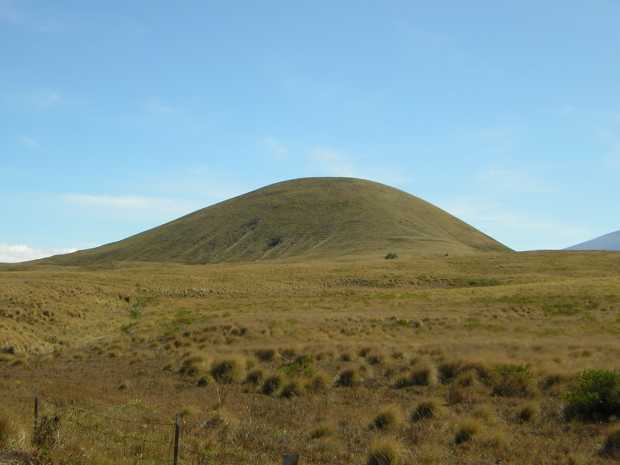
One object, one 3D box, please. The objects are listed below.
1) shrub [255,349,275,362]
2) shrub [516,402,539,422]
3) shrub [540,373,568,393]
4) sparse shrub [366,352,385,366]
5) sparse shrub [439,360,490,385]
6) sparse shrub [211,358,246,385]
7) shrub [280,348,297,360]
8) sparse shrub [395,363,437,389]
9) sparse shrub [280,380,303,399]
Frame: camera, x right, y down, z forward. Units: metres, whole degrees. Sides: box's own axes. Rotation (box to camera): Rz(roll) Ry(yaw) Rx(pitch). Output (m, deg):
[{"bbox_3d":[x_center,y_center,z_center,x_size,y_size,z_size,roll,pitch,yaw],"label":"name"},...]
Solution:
[{"bbox_3d":[-2.048,5.535,43.524,0.873,0.586,0.822,0,-2,0],"label":"shrub"},{"bbox_3d":[6.189,5.122,27.524,0.607,0.529,0.571,0,-2,0],"label":"shrub"},{"bbox_3d":[8.568,5.256,33.892,0.981,0.666,0.824,0,-2,0],"label":"shrub"},{"bbox_3d":[2.835,5.497,41.865,0.756,0.564,0.712,0,-2,0],"label":"sparse shrub"},{"bbox_3d":[5.765,5.224,36.090,1.882,0.833,1.244,0,-2,0],"label":"sparse shrub"},{"bbox_3d":[-3.088,5.166,36.208,1.273,0.996,1.066,0,-2,0],"label":"sparse shrub"},{"bbox_3d":[-0.985,5.590,44.319,0.711,0.511,0.670,0,-2,0],"label":"shrub"},{"bbox_3d":[3.837,5.201,35.180,1.528,0.898,1.275,0,-2,0],"label":"sparse shrub"},{"bbox_3d":[-0.618,5.245,32.312,0.735,0.571,0.619,0,-2,0],"label":"sparse shrub"}]

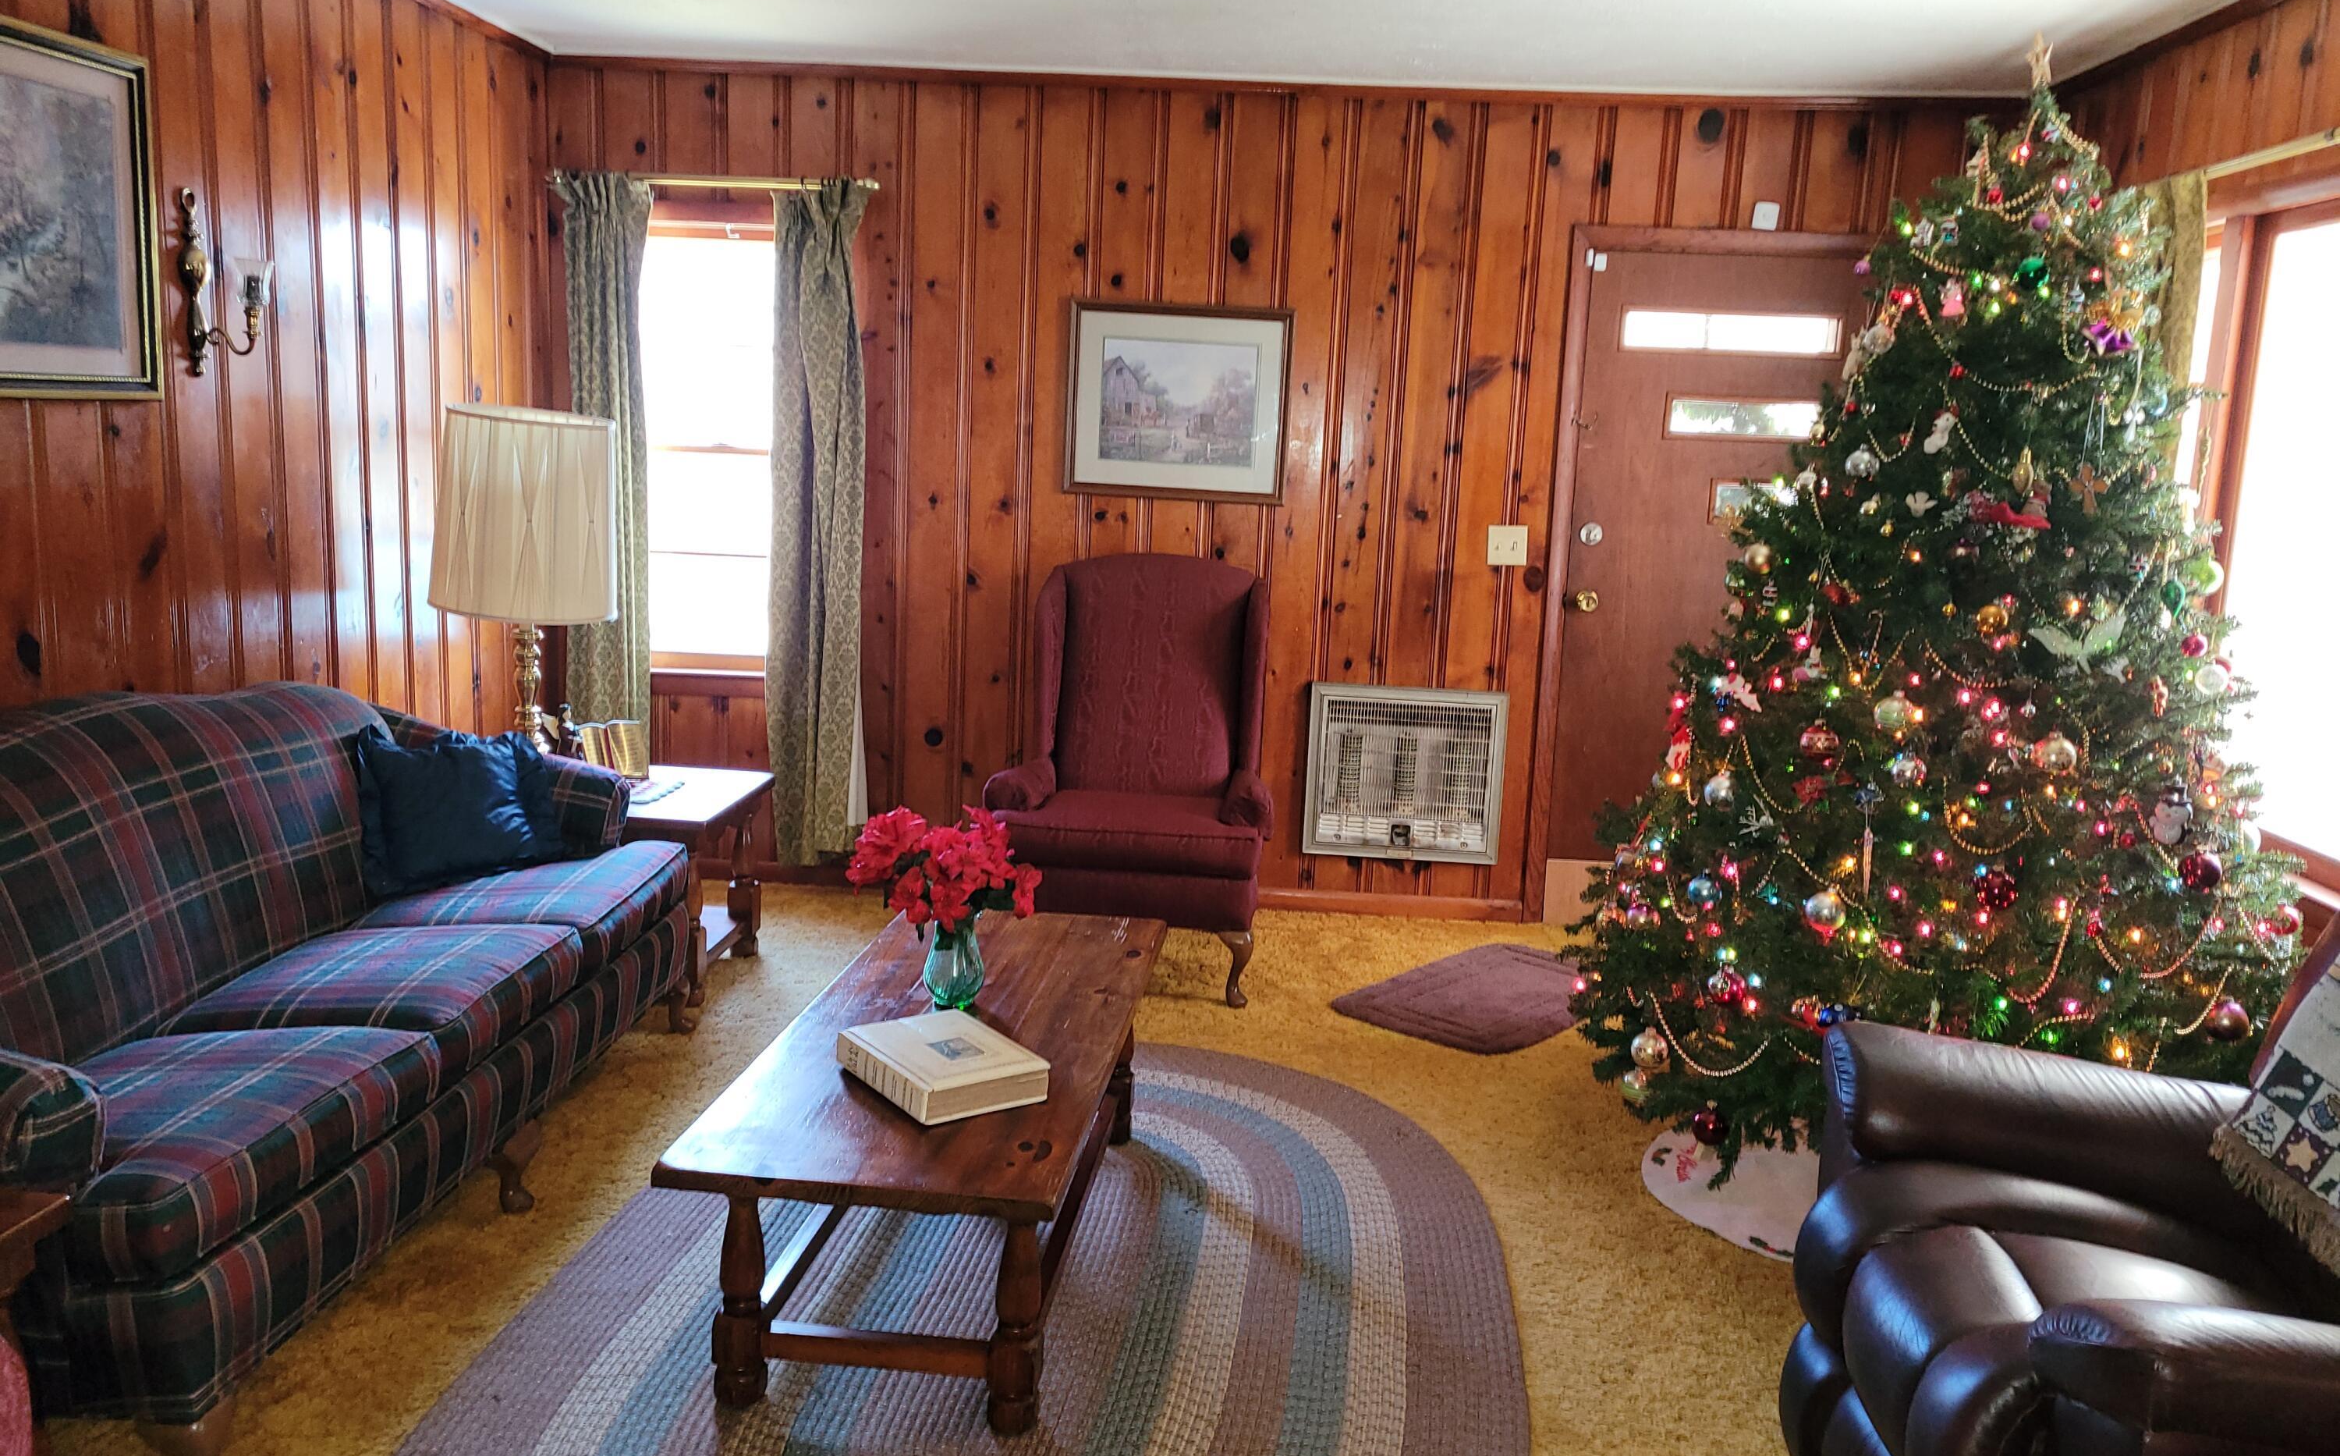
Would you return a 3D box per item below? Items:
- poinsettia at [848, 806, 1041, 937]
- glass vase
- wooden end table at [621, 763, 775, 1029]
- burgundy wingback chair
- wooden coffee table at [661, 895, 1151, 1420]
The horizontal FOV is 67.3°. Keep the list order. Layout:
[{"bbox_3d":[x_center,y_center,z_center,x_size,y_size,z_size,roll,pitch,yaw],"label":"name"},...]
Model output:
[{"bbox_3d":[-0.401,0.270,3.137,0.355,0.265,0.310,4,10,6],"label":"poinsettia"},{"bbox_3d":[-0.386,0.419,3.172,0.115,0.177,0.115,4,10,6],"label":"glass vase"},{"bbox_3d":[-1.421,0.392,4.511,0.690,0.500,0.570,4,10,6],"label":"wooden end table"},{"bbox_3d":[-0.087,0.095,4.808,0.760,1.100,0.790,3,10,3],"label":"burgundy wingback chair"},{"bbox_3d":[-0.371,0.725,3.158,0.575,0.420,1.360,4,10,6],"label":"wooden coffee table"}]

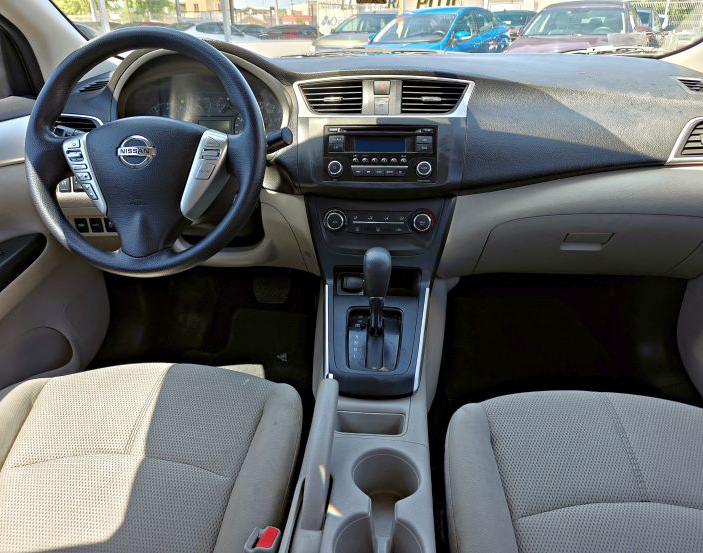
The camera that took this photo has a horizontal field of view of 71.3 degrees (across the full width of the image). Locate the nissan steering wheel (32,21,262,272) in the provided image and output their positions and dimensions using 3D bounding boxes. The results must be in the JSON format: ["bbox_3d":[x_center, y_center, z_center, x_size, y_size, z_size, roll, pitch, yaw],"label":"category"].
[{"bbox_3d":[-0.312,-0.188,0.756,0.378,0.378,0.095,2,2,4],"label":"nissan steering wheel"}]

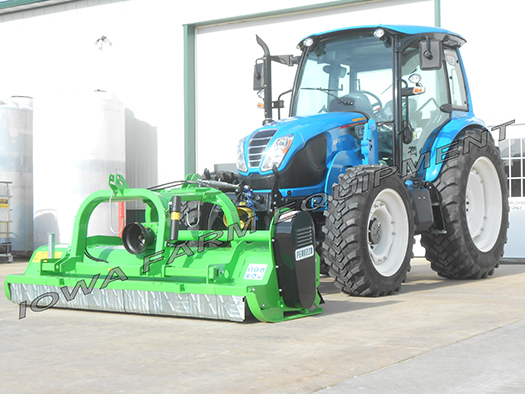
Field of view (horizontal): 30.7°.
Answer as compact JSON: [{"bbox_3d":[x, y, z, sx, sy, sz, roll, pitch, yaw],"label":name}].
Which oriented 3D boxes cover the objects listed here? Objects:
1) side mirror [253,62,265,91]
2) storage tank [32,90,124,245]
[{"bbox_3d":[-0.027,-1.306,10.400,0.080,0.280,0.210,1,-2,-42],"label":"side mirror"},{"bbox_3d":[-3.351,-0.440,17.500,1.670,3.020,1.670,-1,-1,0],"label":"storage tank"}]

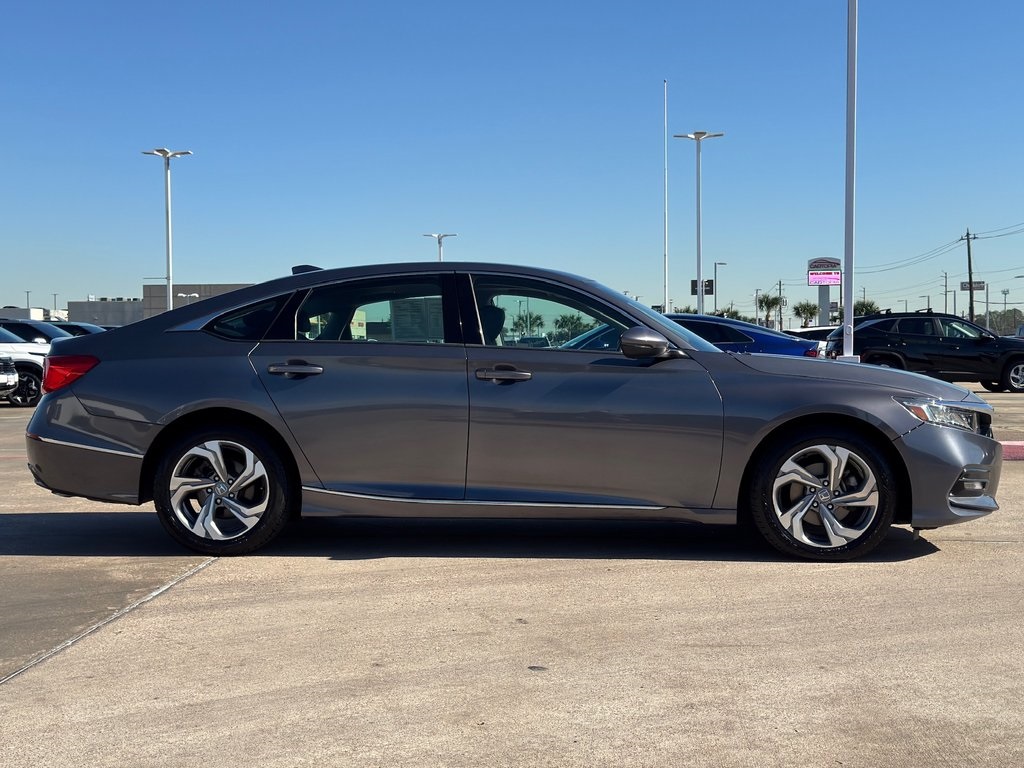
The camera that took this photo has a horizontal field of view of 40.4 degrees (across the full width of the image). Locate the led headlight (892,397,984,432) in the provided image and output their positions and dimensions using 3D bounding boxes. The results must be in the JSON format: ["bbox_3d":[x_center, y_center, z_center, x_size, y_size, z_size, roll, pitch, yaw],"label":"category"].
[{"bbox_3d":[2.005,0.142,6.540,0.490,0.180,0.430,0,2,4],"label":"led headlight"}]

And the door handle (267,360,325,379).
[{"bbox_3d":[-1.018,-0.068,6.540,0.265,0.080,0.050,0,2,4],"label":"door handle"}]

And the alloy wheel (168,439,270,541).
[{"bbox_3d":[-1.375,0.501,6.672,0.470,0.470,0.200,0,2,4],"label":"alloy wheel"}]

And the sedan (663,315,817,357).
[{"bbox_3d":[1.858,-0.287,19.500,4.850,1.440,1.850,0,2,0],"label":"sedan"}]

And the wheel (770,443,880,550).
[{"bbox_3d":[1.446,0.513,6.461,0.472,0.472,0.200,0,2,4],"label":"wheel"}]

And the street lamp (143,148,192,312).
[{"bbox_3d":[-13.133,-4.736,53.144,1.950,8.450,1.950,0,2,4],"label":"street lamp"}]

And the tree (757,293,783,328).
[{"bbox_3d":[24.124,-5.704,130.000,2.400,5.600,2.400,0,2,0],"label":"tree"}]

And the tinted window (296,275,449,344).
[{"bbox_3d":[-0.668,-0.354,6.661,0.735,0.350,0.040,0,-22,4],"label":"tinted window"}]

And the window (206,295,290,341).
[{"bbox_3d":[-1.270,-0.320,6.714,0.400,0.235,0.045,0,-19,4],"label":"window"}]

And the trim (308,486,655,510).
[{"bbox_3d":[-0.144,0.529,6.498,1.690,0.100,0.045,0,2,4],"label":"trim"}]

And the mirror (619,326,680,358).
[{"bbox_3d":[0.636,-0.191,6.382,0.260,0.150,0.250,0,2,4],"label":"mirror"}]

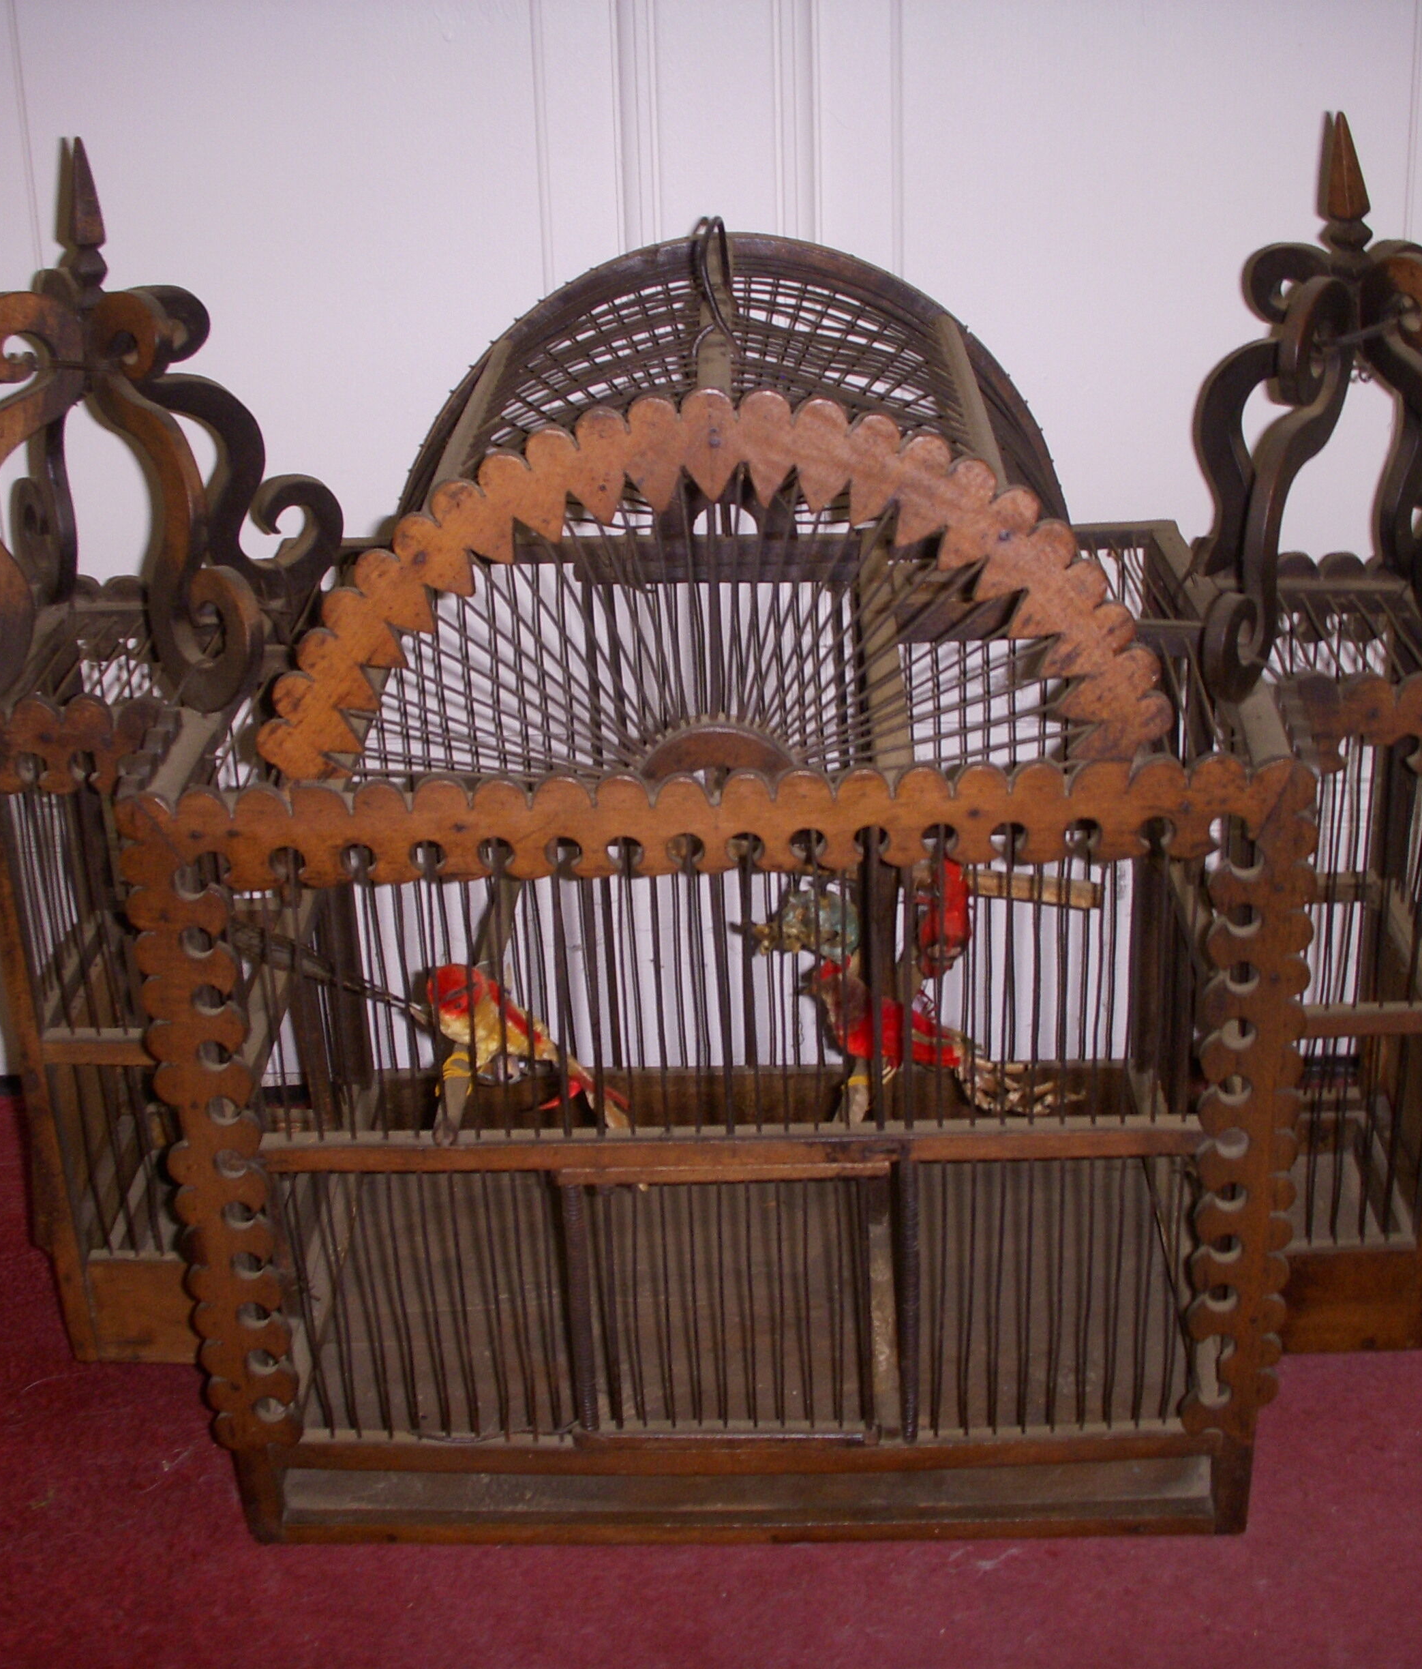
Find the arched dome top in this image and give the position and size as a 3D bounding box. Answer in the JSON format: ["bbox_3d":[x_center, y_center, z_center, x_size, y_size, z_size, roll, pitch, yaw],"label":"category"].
[{"bbox_3d":[0.006,-0.131,0.897,0.289,0.127,0.262,-1,26,2],"label":"arched dome top"}]

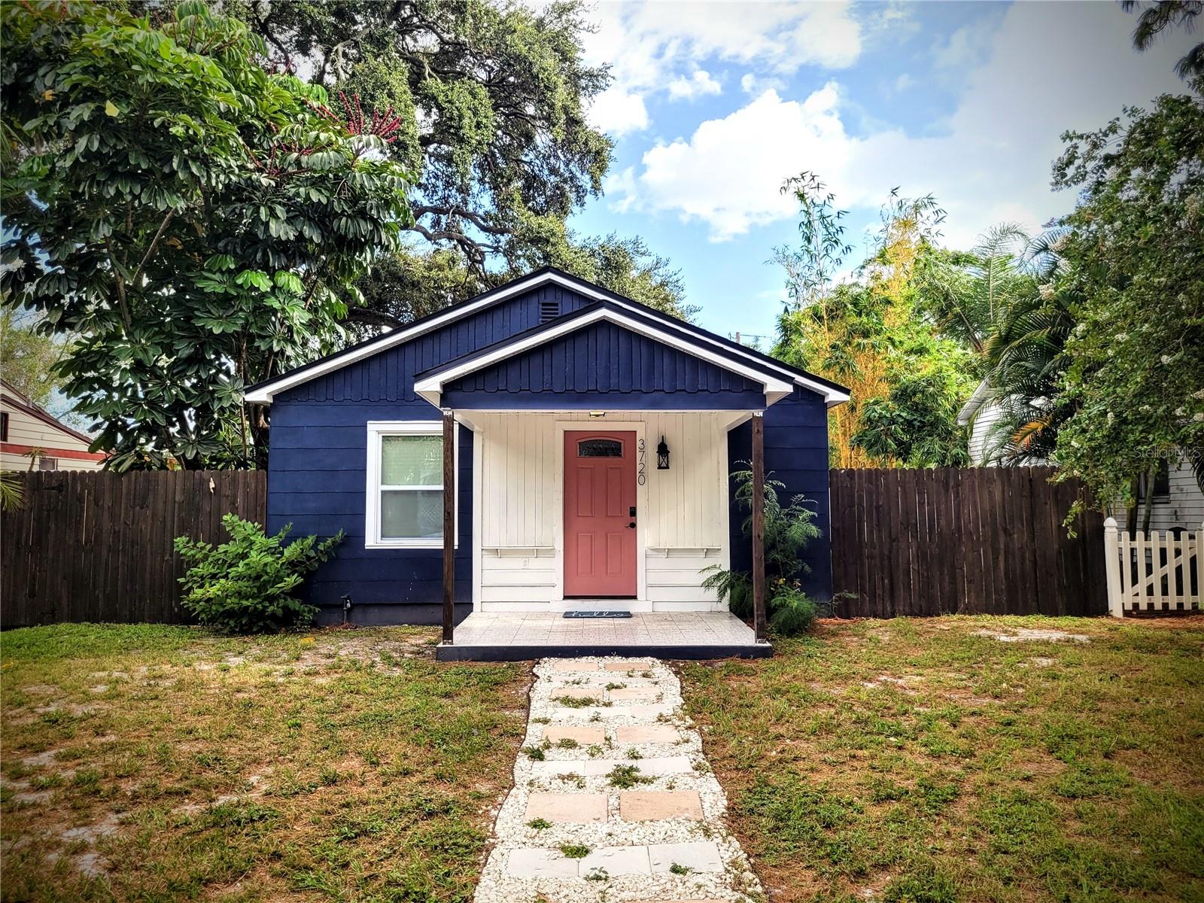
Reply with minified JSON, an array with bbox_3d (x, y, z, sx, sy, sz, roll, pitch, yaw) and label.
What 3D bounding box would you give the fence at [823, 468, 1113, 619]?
[{"bbox_3d":[4.575,1.137,11.285,3.450,1.860,0.100,0,-4,-1],"label":"fence"}]

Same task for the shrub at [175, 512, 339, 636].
[{"bbox_3d":[-3.954,1.405,10.430,1.920,1.370,1.450,0,-4,-1],"label":"shrub"}]

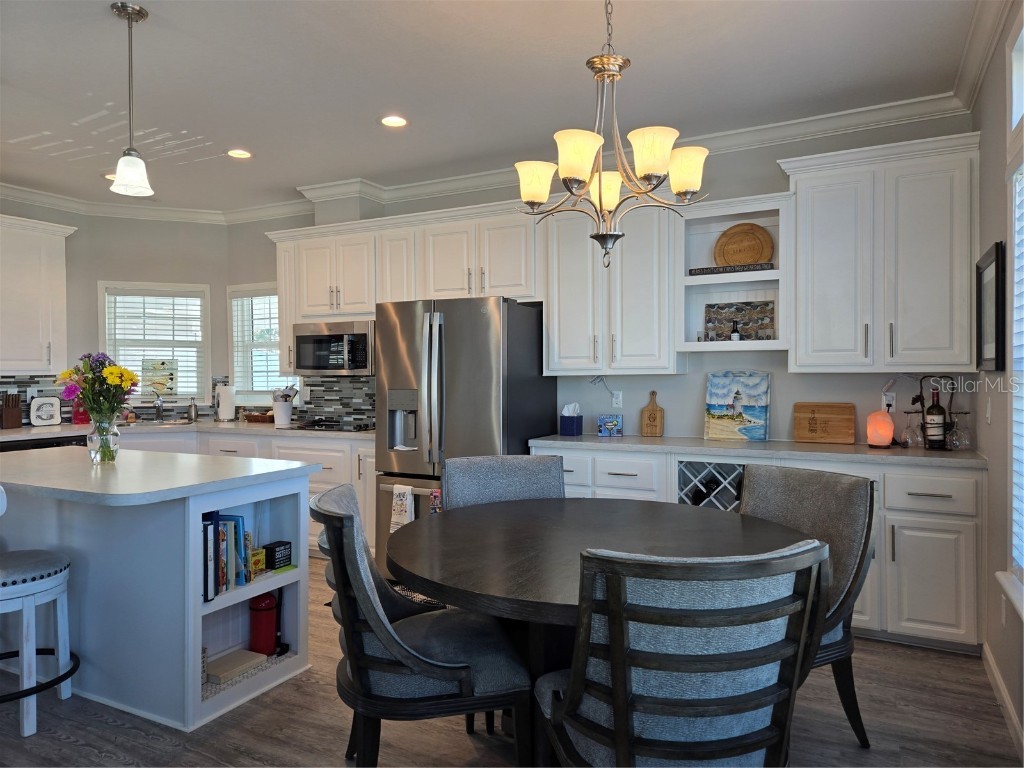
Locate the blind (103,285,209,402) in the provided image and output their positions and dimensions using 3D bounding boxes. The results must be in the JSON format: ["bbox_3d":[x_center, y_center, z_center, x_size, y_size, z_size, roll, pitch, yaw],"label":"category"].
[{"bbox_3d":[-3.051,-0.338,5.816,0.778,0.954,0.061,-1,1,-21],"label":"blind"}]

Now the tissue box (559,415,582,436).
[{"bbox_3d":[0.385,0.268,4.408,0.113,0.129,0.113,0,1,29],"label":"tissue box"}]

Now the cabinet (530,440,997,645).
[{"bbox_3d":[1.258,0.802,3.842,2.290,0.902,0.575,0,0,28],"label":"cabinet"}]

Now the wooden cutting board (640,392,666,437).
[{"bbox_3d":[0.889,0.193,4.306,0.146,0.290,0.025,0,-5,28],"label":"wooden cutting board"}]

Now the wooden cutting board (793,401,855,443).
[{"bbox_3d":[1.764,0.221,3.840,0.317,0.231,0.025,0,-7,28],"label":"wooden cutting board"}]

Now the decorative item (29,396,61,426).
[{"bbox_3d":[-3.616,0.216,5.288,0.040,0.222,0.217,0,2,37],"label":"decorative item"}]

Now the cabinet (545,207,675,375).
[{"bbox_3d":[0.653,-0.574,4.299,0.856,1.032,0.320,0,0,28],"label":"cabinet"}]

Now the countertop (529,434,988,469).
[{"bbox_3d":[1.252,0.359,3.837,2.303,0.040,0.585,0,0,28],"label":"countertop"}]

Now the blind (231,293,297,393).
[{"bbox_3d":[-2.140,-0.376,5.893,0.798,0.914,0.061,0,1,29],"label":"blind"}]

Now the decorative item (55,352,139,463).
[{"bbox_3d":[-2.002,0.117,3.298,0.384,0.535,0.364,-1,1,-30],"label":"decorative item"}]

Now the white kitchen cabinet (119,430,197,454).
[{"bbox_3d":[-2.844,0.816,5.643,0.606,0.883,0.606,-1,1,-16],"label":"white kitchen cabinet"}]

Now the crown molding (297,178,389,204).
[{"bbox_3d":[-1.284,-1.446,5.255,0.580,0.100,0.425,0,0,28],"label":"crown molding"}]

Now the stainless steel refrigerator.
[{"bbox_3d":[-0.287,0.374,4.391,0.918,1.778,0.788,0,1,29],"label":"stainless steel refrigerator"}]

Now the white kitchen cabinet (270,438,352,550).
[{"bbox_3d":[-1.305,0.815,5.145,0.790,0.860,0.625,0,0,28],"label":"white kitchen cabinet"}]

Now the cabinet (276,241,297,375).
[{"bbox_3d":[-1.700,-0.595,5.486,0.202,1.056,0.313,0,1,29],"label":"cabinet"}]

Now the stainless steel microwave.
[{"bbox_3d":[-1.258,-0.264,5.216,0.763,0.391,0.399,0,1,29],"label":"stainless steel microwave"}]

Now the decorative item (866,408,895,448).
[{"bbox_3d":[1.942,0.242,3.584,0.118,0.195,0.110,0,0,28],"label":"decorative item"}]

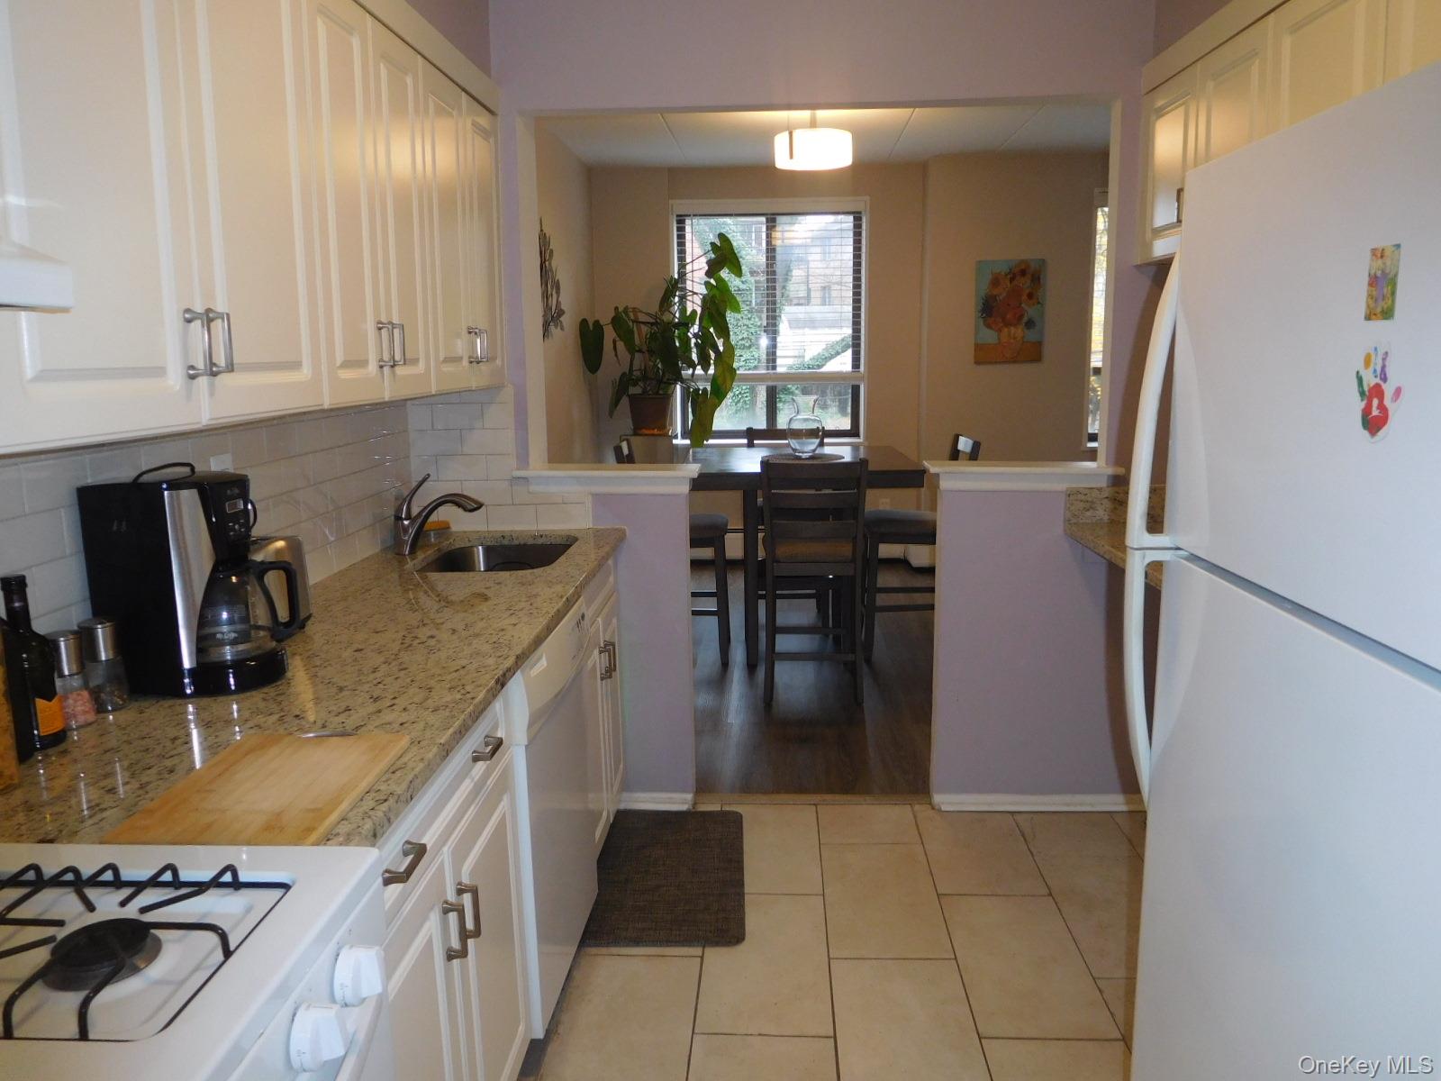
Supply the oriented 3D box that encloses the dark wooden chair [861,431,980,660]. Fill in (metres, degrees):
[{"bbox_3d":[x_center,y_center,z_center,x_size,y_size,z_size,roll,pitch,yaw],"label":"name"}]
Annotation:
[{"bbox_3d":[0.938,0.027,5.021,0.530,1.030,0.440,0,10,3],"label":"dark wooden chair"}]

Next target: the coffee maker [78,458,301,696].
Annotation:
[{"bbox_3d":[-0.844,0.063,1.739,0.305,0.345,0.210,1,10,10],"label":"coffee maker"}]

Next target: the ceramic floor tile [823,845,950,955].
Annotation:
[{"bbox_3d":[0.437,0.969,2.827,0.304,0.010,0.606,0,10,3],"label":"ceramic floor tile"}]

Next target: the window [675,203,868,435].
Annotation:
[{"bbox_3d":[0.322,-1.413,6.769,1.220,1.470,0.100,0,10,3],"label":"window"}]

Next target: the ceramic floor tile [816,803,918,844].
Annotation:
[{"bbox_3d":[0.463,0.893,3.265,0.304,0.010,0.279,0,10,3],"label":"ceramic floor tile"}]

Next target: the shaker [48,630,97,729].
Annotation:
[{"bbox_3d":[-0.957,0.203,1.544,0.056,0.140,0.056,0,10,3],"label":"shaker"}]

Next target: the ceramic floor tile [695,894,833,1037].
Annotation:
[{"bbox_3d":[0.113,1.023,2.545,0.304,0.010,0.600,0,10,3],"label":"ceramic floor tile"}]

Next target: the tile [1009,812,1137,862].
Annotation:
[{"bbox_3d":[1.066,0.891,3.144,0.303,0.010,0.300,0,10,3],"label":"tile"}]

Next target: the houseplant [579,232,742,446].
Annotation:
[{"bbox_3d":[-0.374,-1.279,6.662,1.040,1.330,0.900,0,10,2],"label":"houseplant"}]

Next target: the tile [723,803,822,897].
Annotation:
[{"bbox_3d":[0.147,0.920,3.134,0.304,0.010,0.592,0,10,3],"label":"tile"}]

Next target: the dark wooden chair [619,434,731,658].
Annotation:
[{"bbox_3d":[-0.221,0.046,5.008,0.540,1.030,0.440,0,10,3],"label":"dark wooden chair"}]

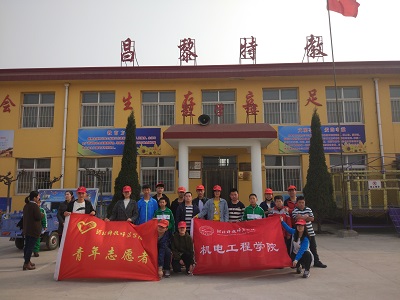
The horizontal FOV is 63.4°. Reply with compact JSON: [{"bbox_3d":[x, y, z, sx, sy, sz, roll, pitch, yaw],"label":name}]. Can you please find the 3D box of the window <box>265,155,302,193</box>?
[{"bbox_3d":[4.186,1.187,16.093,1.778,1.859,0.150,-1,-7,2],"label":"window"}]

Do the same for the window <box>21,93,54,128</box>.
[{"bbox_3d":[-8.306,-2.035,16.633,1.704,1.825,0.150,-1,-7,2],"label":"window"}]

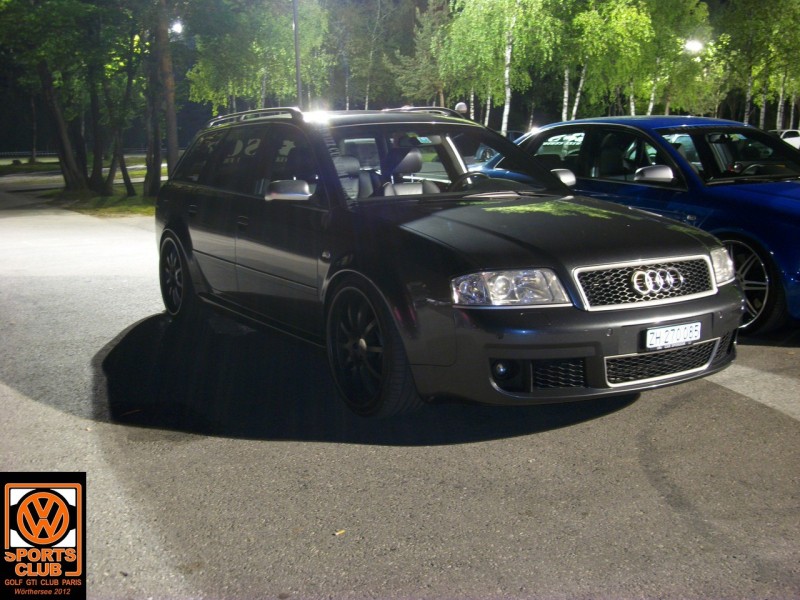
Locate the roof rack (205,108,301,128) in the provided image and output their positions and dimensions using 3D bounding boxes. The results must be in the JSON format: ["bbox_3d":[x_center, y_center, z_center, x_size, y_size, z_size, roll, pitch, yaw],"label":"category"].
[{"bbox_3d":[-0.947,-1.139,6.096,0.070,0.085,1.610,-6,11,-29],"label":"roof rack"}]

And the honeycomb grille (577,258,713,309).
[{"bbox_3d":[1.033,-0.076,3.953,0.740,0.175,0.120,-6,11,-29],"label":"honeycomb grille"}]

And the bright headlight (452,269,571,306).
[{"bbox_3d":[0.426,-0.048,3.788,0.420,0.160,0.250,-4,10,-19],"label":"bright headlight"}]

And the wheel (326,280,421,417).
[{"bbox_3d":[-0.103,0.198,4.421,0.255,0.640,0.640,-6,11,-29],"label":"wheel"}]

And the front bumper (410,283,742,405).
[{"bbox_3d":[0.940,0.142,4.161,1.790,0.430,0.610,-6,11,-29],"label":"front bumper"}]

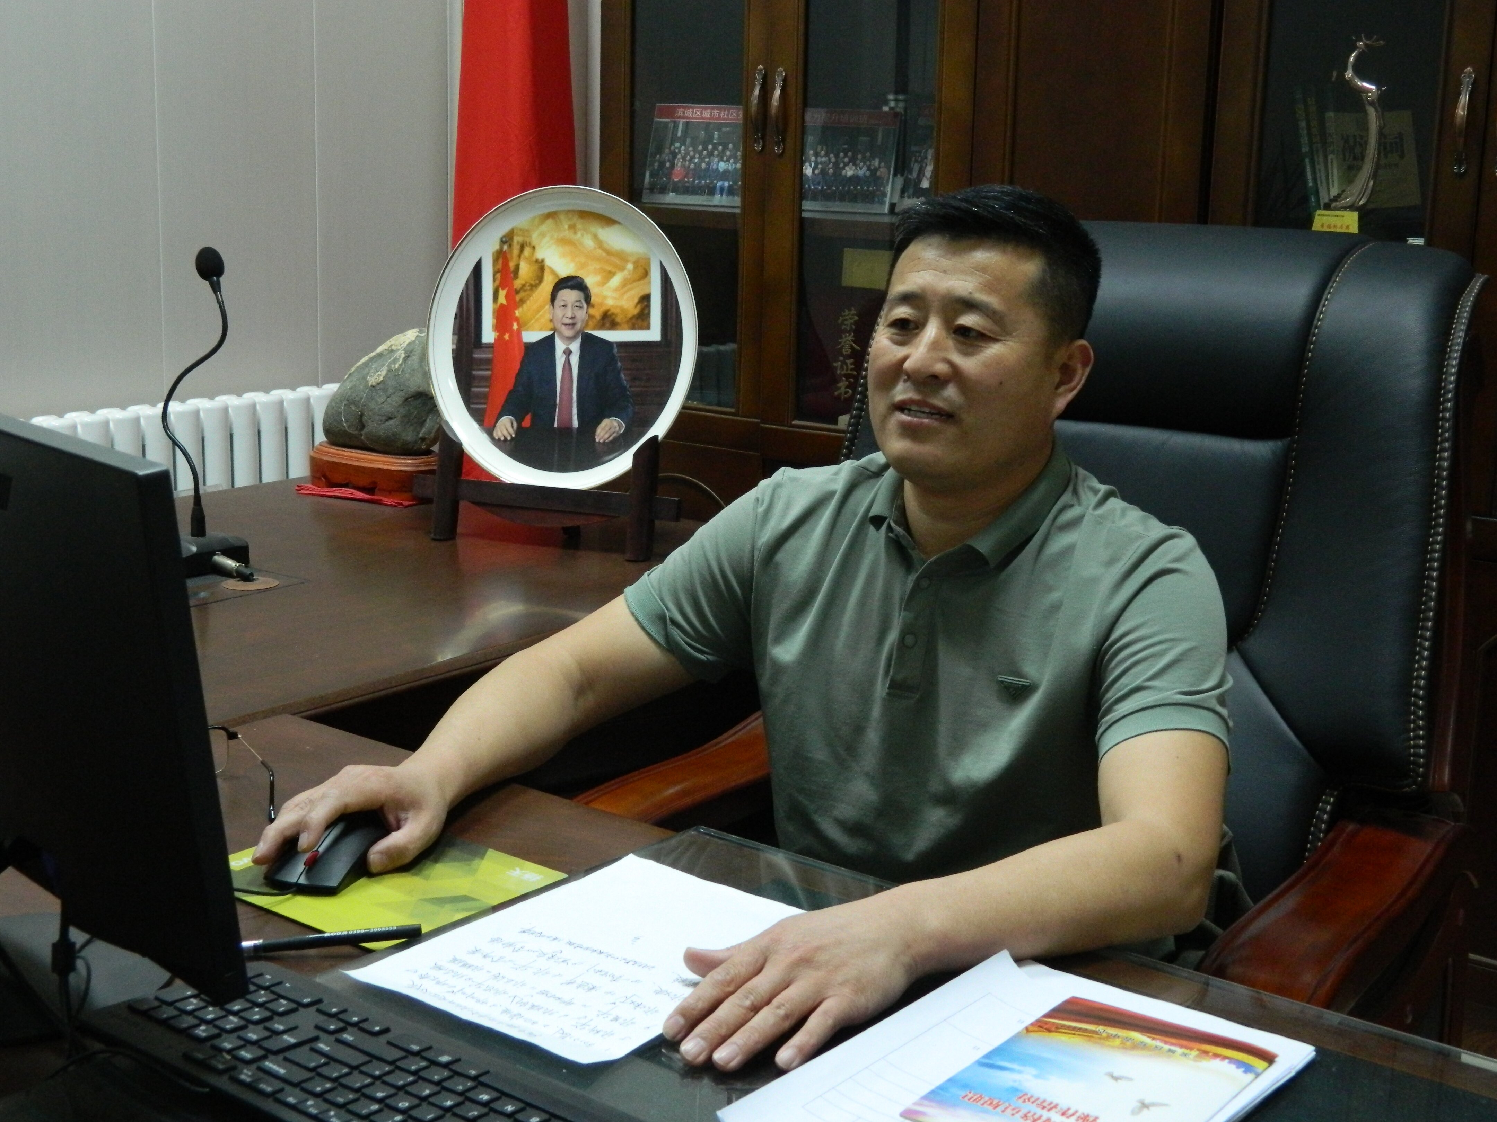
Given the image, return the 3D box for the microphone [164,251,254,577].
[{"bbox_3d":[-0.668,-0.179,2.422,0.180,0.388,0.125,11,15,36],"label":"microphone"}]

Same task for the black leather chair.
[{"bbox_3d":[0.288,0.310,1.923,0.710,1.235,0.770,9,14,30],"label":"black leather chair"}]

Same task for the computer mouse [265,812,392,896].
[{"bbox_3d":[-0.309,0.212,1.517,0.061,0.037,0.112,5,13,14],"label":"computer mouse"}]

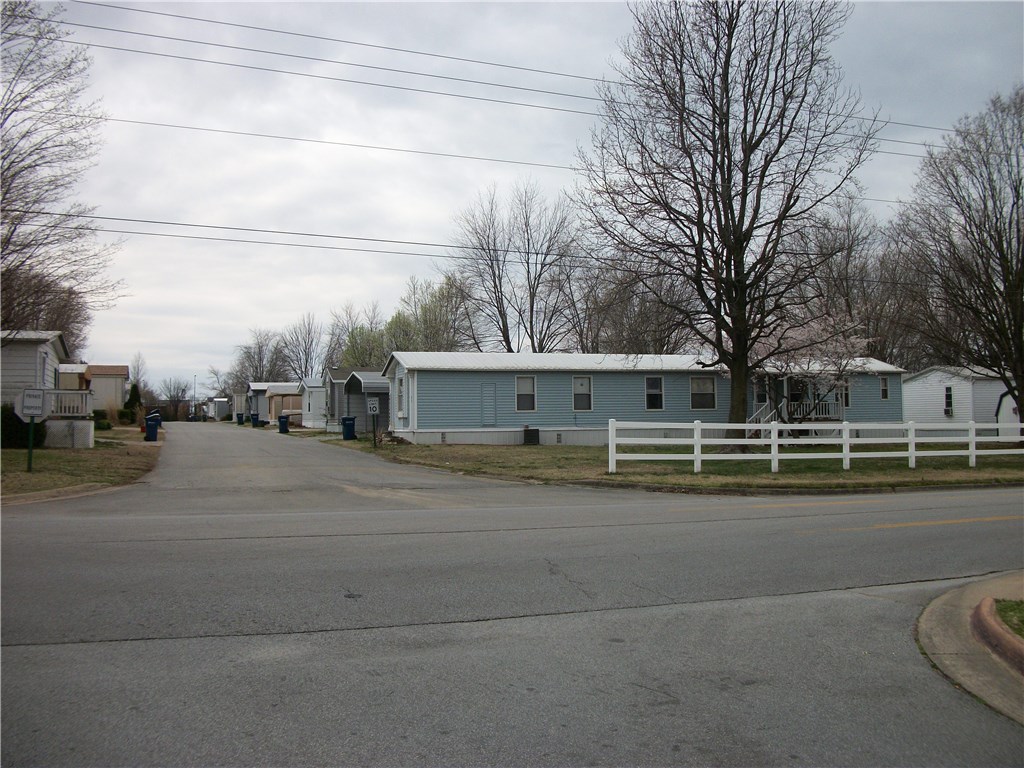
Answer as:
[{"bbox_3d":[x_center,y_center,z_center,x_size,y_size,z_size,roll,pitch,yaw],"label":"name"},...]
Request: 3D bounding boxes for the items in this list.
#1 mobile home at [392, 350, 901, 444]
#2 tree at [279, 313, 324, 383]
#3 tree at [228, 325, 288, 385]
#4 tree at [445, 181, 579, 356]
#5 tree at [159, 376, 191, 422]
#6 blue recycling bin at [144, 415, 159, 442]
[{"bbox_3d":[6.568,0.596,43.434,24.480,3.850,5.000,0,-2,-20],"label":"mobile home"},{"bbox_3d":[-23.388,-1.762,105.120,5.102,12.114,5.102,0,-1,0],"label":"tree"},{"bbox_3d":[-29.643,-1.061,111.107,6.801,11.125,6.801,0,-1,0],"label":"tree"},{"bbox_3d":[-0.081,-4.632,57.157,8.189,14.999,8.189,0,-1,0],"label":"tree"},{"bbox_3d":[-49.217,2.205,138.045,4.665,6.304,4.665,0,-1,0],"label":"tree"},{"bbox_3d":[-16.114,2.000,42.315,0.720,1.140,0.640,0,-2,-20],"label":"blue recycling bin"}]

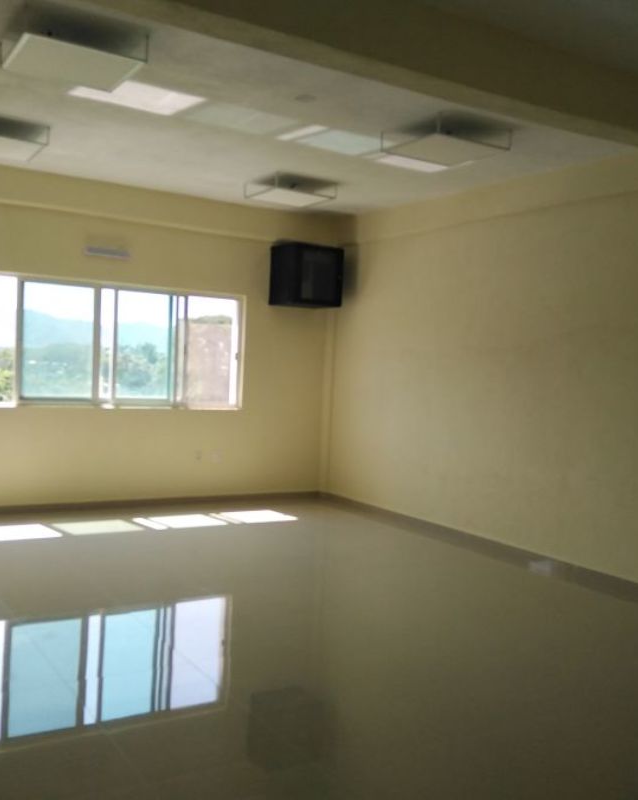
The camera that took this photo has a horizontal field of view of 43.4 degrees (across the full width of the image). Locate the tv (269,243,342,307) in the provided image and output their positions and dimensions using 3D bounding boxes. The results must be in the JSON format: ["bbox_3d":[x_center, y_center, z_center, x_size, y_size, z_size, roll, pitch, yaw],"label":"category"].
[{"bbox_3d":[-0.128,-1.311,8.550,0.563,0.603,0.555,1,3,-32],"label":"tv"}]

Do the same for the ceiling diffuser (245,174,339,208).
[{"bbox_3d":[-0.262,-1.927,7.389,0.613,0.138,0.613,1,3,-32],"label":"ceiling diffuser"}]

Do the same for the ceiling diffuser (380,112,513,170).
[{"bbox_3d":[0.880,-1.796,5.549,0.613,0.138,0.613,1,3,-32],"label":"ceiling diffuser"}]

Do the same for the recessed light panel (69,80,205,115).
[{"bbox_3d":[-1.165,-1.952,5.127,0.700,0.030,0.490,1,3,-32],"label":"recessed light panel"}]

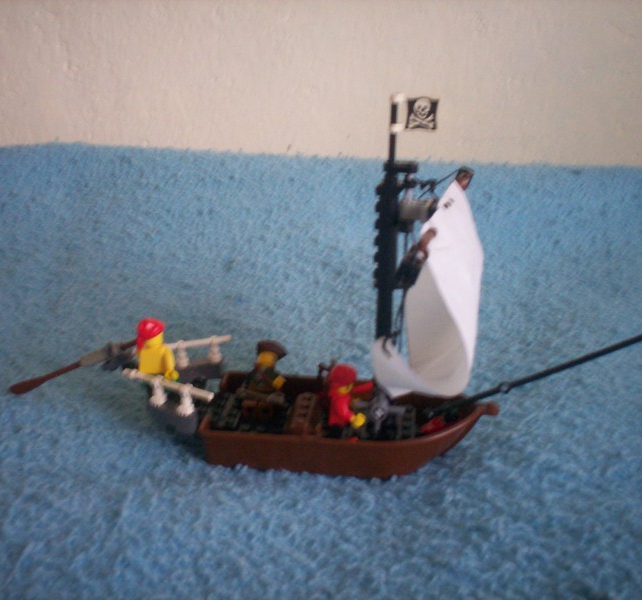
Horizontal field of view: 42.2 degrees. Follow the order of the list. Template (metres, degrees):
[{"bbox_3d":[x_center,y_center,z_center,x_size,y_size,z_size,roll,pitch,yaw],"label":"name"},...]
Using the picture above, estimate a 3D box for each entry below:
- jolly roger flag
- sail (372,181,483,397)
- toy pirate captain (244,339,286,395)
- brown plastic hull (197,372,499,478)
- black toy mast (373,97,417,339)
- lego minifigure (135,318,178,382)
[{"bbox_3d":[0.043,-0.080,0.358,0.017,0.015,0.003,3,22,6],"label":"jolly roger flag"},{"bbox_3d":[0.053,-0.004,0.391,0.046,0.092,0.076,7,22,16],"label":"sail"},{"bbox_3d":[-0.028,0.039,0.420,0.025,0.035,0.021,3,22,5],"label":"toy pirate captain"},{"bbox_3d":[0.016,0.061,0.416,0.144,0.030,0.064,3,22,5],"label":"brown plastic hull"},{"bbox_3d":[0.033,-0.016,0.384,0.018,0.154,0.012,3,22,5],"label":"black toy mast"},{"bbox_3d":[-0.081,0.031,0.411,0.025,0.041,0.016,17,27,36],"label":"lego minifigure"}]

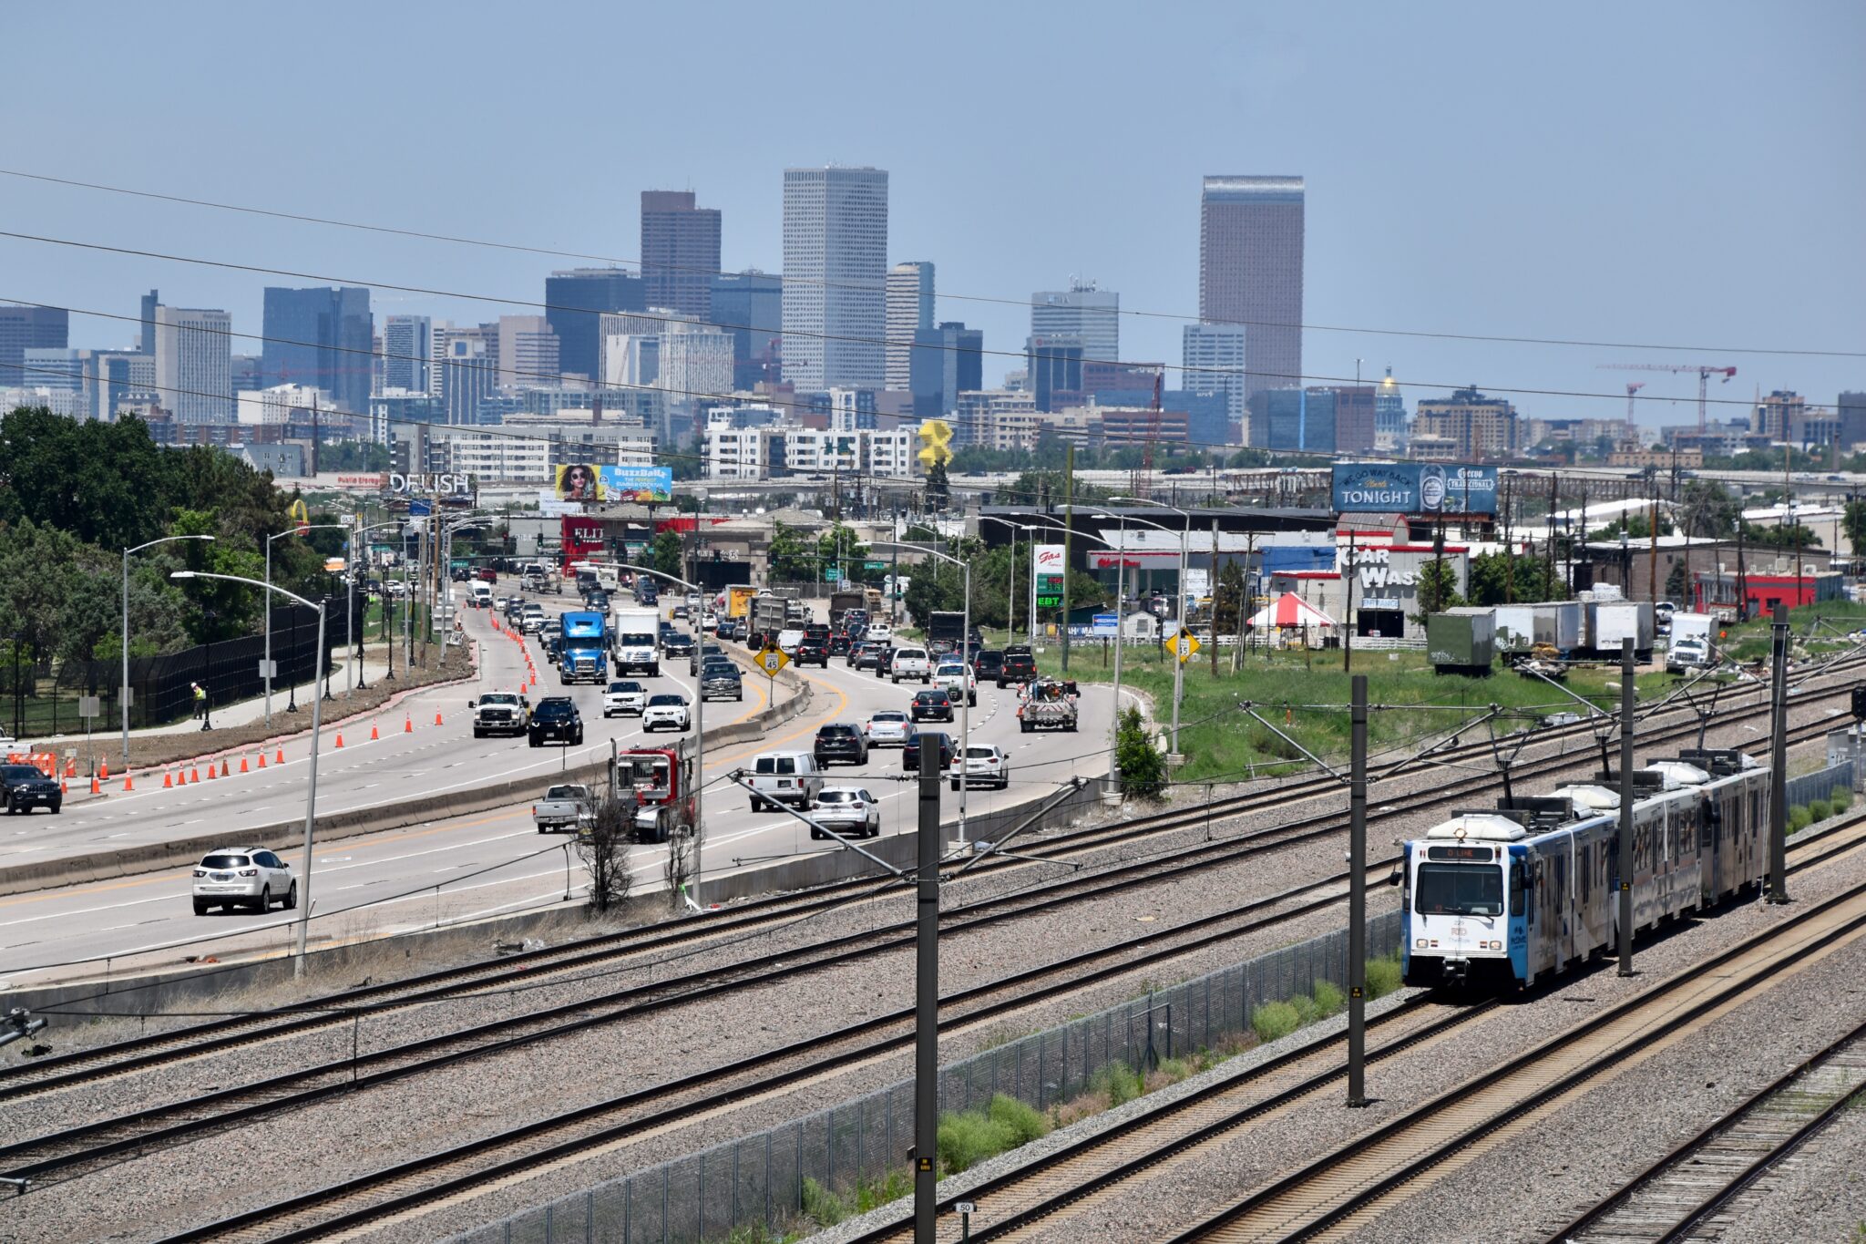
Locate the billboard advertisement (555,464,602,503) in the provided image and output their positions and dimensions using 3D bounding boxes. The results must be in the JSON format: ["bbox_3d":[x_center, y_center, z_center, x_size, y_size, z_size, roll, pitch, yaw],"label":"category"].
[{"bbox_3d":[-44.333,-17.339,1187.000,5.700,4.450,0.600,0,1,-2],"label":"billboard advertisement"}]

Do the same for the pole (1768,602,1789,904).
[{"bbox_3d":[22.209,3.457,249.000,0.450,7.900,0.450,1,1,10],"label":"pole"}]

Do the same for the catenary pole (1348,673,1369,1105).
[{"bbox_3d":[7.540,4.745,168.000,0.330,7.670,0.330,1,1,10],"label":"catenary pole"}]

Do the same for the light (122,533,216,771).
[{"bbox_3d":[-29.811,1.138,370.000,3.550,9.050,0.350,0,1,5],"label":"light"}]

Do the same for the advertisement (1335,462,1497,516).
[{"bbox_3d":[43.650,-12.019,858.000,14.800,4.500,0.700,0,1,3],"label":"advertisement"}]

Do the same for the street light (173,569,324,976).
[{"bbox_3d":[-15.551,3.397,213.900,3.550,9.200,0.350,2,1,10],"label":"street light"}]

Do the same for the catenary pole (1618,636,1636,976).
[{"bbox_3d":[15.467,4.107,211.500,0.330,7.570,0.330,1,1,10],"label":"catenary pole"}]

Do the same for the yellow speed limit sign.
[{"bbox_3d":[10.826,1.009,410.000,1.530,1.530,0.080,0,1,2],"label":"yellow speed limit sign"}]

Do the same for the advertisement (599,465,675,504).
[{"bbox_3d":[-37.036,-17.229,1187.000,9.200,4.450,0.600,0,1,-2],"label":"advertisement"}]

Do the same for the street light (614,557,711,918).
[{"bbox_3d":[-7.760,2.994,248.700,3.400,9.050,0.350,1,1,10],"label":"street light"}]

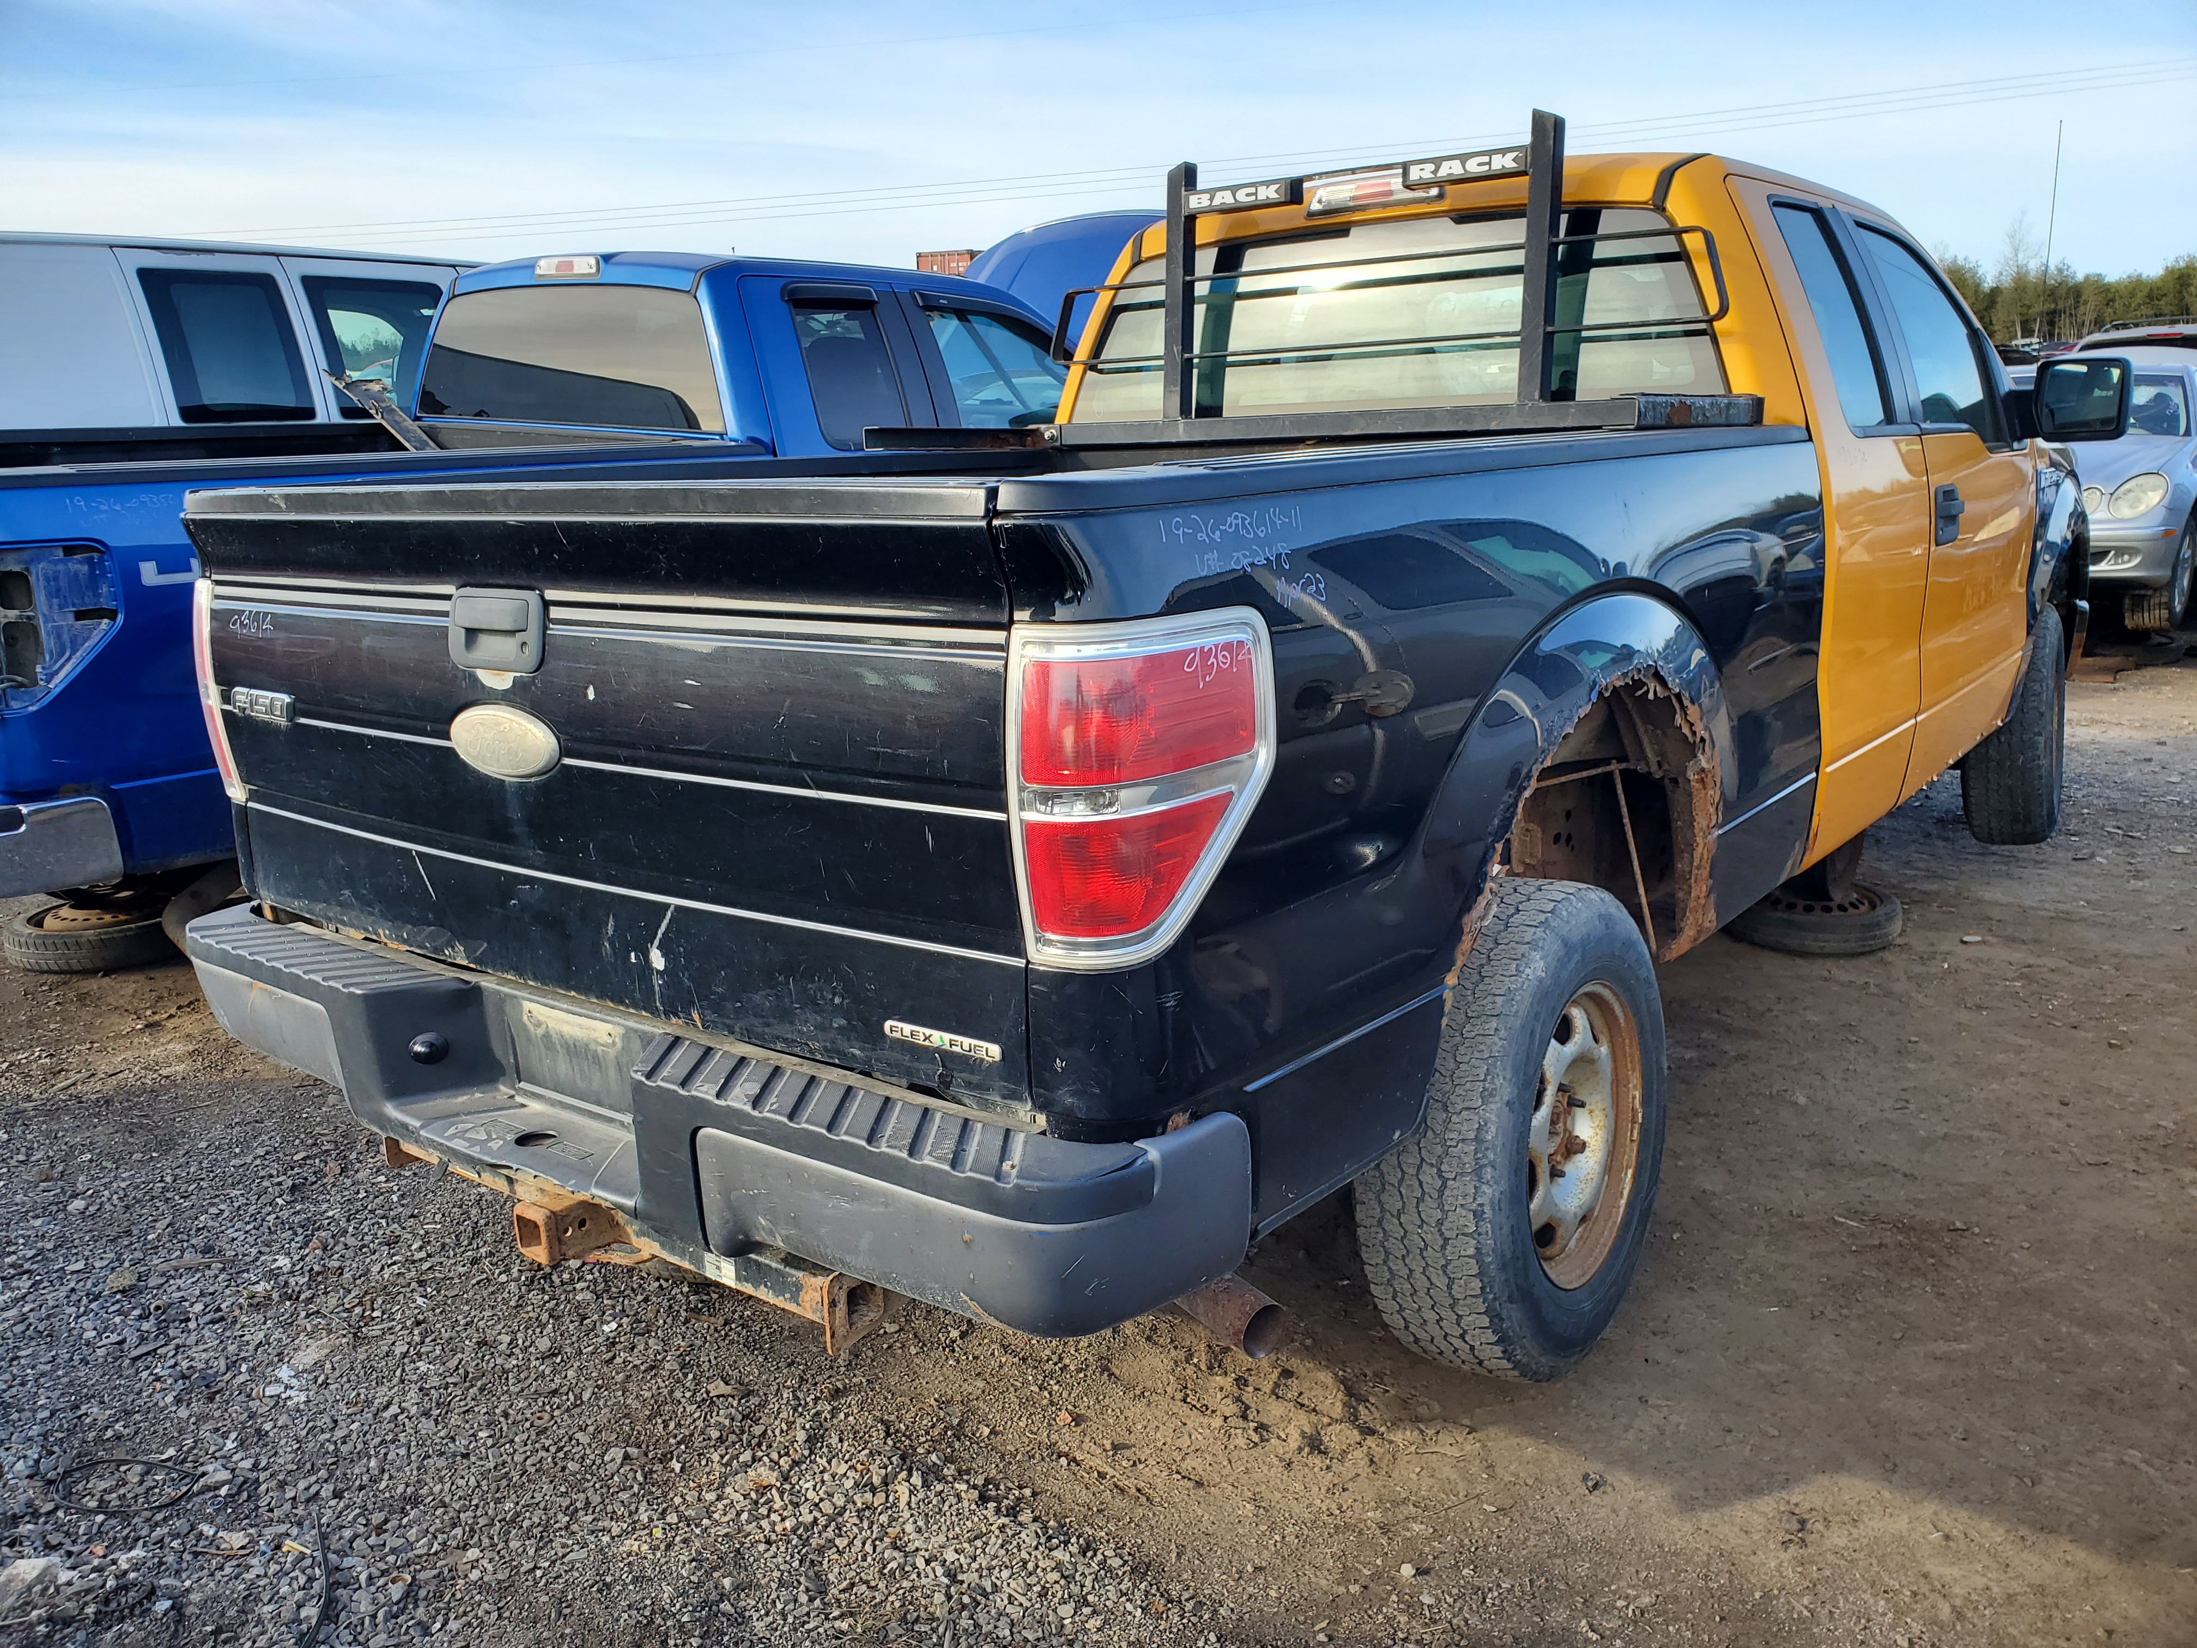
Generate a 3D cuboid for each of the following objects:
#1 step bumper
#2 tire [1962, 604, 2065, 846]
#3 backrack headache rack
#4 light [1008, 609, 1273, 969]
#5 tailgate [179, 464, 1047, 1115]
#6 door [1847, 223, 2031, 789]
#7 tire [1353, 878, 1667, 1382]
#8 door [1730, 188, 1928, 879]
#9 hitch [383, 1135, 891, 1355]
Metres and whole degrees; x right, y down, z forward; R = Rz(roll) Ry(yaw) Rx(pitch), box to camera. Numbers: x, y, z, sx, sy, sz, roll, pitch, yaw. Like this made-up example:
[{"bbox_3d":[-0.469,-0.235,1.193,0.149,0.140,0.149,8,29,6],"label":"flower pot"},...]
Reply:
[{"bbox_3d":[-0.667,0.317,2.176,1.892,0.223,0.319,8,17,37],"label":"step bumper"},{"bbox_3d":[2.957,-0.325,5.345,0.246,0.772,0.772,10,18,41],"label":"tire"},{"bbox_3d":[0.351,-1.063,3.256,1.700,0.597,0.688,8,17,37],"label":"backrack headache rack"},{"bbox_3d":[0.040,-0.040,1.585,0.162,0.344,0.243,8,17,37],"label":"light"},{"bbox_3d":[-0.694,-0.101,2.064,1.599,0.632,0.101,8,17,37],"label":"tailgate"},{"bbox_3d":[2.187,-0.835,4.295,0.283,1.356,1.275,8,17,37],"label":"door"},{"bbox_3d":[0.677,0.471,2.596,0.248,0.761,0.761,8,17,37],"label":"tire"},{"bbox_3d":[1.532,-0.627,3.478,0.278,1.351,0.880,8,17,37],"label":"door"},{"bbox_3d":[-0.641,0.494,2.235,1.022,0.162,0.268,8,17,37],"label":"hitch"}]

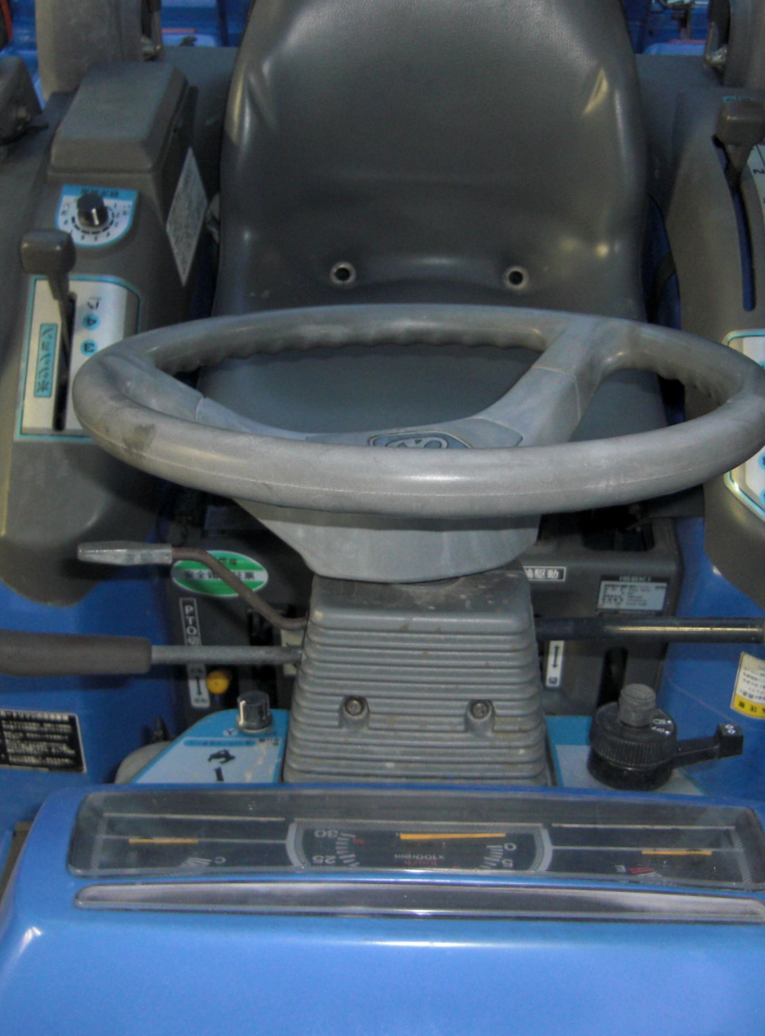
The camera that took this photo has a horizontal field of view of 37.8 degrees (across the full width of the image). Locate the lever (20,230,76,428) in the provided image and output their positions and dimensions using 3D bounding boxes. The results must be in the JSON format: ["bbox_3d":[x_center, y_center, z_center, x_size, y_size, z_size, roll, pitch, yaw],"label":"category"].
[{"bbox_3d":[-0.281,-0.170,0.945,0.043,0.125,0.043,2,36,2],"label":"lever"}]

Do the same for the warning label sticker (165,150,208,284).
[{"bbox_3d":[-0.200,-0.311,1.152,0.004,0.069,0.140,-2,50,9],"label":"warning label sticker"}]

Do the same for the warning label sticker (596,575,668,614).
[{"bbox_3d":[0.231,0.072,1.030,0.060,0.049,0.004,1,41,0],"label":"warning label sticker"}]

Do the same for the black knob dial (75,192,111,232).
[{"bbox_3d":[-0.268,-0.283,1.035,0.028,0.024,0.028,2,60,2],"label":"black knob dial"}]

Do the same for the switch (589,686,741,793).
[{"bbox_3d":[0.177,0.138,0.700,0.095,0.052,0.056,1,21,3],"label":"switch"}]

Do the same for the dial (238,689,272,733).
[{"bbox_3d":[-0.082,0.126,0.720,0.024,0.020,0.024,1,17,0],"label":"dial"}]

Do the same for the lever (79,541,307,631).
[{"bbox_3d":[-0.113,0.041,0.680,0.143,0.048,0.032,2,36,2],"label":"lever"}]

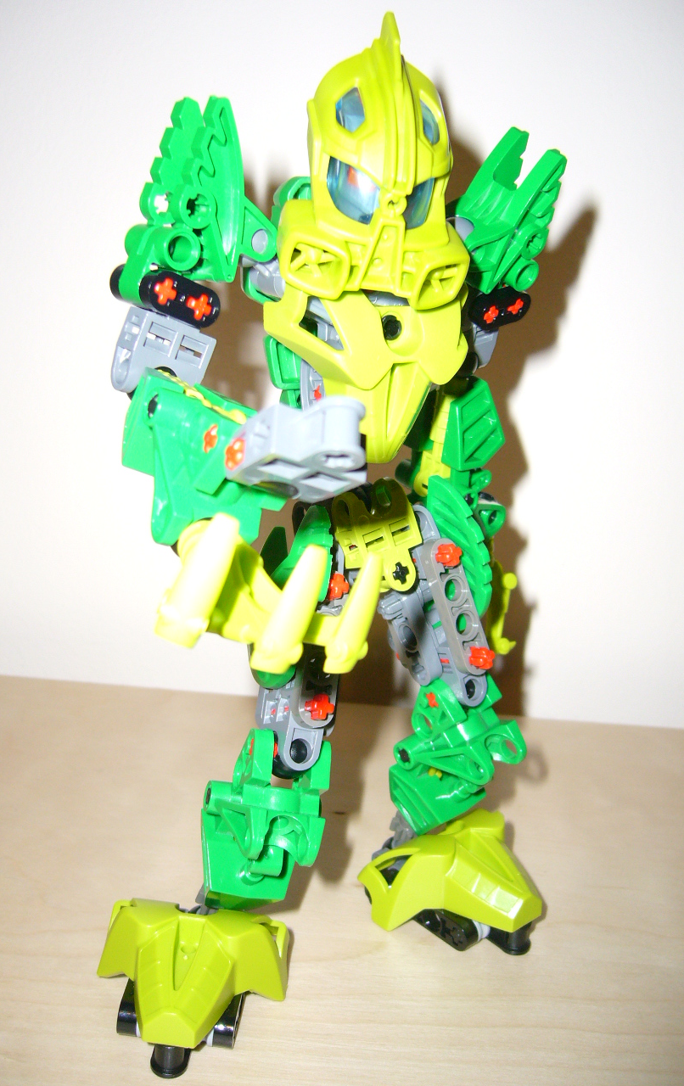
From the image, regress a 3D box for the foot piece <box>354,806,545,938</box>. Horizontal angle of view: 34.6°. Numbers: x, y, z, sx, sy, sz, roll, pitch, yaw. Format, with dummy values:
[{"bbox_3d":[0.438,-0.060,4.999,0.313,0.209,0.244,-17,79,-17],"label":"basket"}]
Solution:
[{"bbox_3d":[0.031,0.081,0.268,0.042,0.021,0.037,-12,25,-39],"label":"foot piece"}]

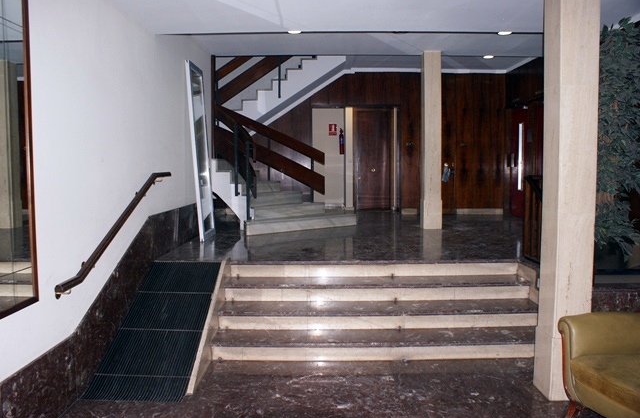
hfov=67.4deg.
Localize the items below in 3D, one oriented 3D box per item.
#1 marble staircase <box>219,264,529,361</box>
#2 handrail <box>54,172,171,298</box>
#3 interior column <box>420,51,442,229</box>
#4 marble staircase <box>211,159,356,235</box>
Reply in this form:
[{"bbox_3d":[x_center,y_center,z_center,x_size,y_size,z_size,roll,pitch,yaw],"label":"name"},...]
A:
[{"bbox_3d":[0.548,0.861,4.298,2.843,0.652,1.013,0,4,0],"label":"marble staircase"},{"bbox_3d":[-1.566,0.081,3.910,0.101,0.775,2.264,0,4,0],"label":"handrail"},{"bbox_3d":[1.719,-1.038,7.365,0.287,2.690,0.272,0,4,0],"label":"interior column"},{"bbox_3d":[-0.789,-0.216,7.828,2.214,1.006,1.811,-3,5,-36],"label":"marble staircase"}]

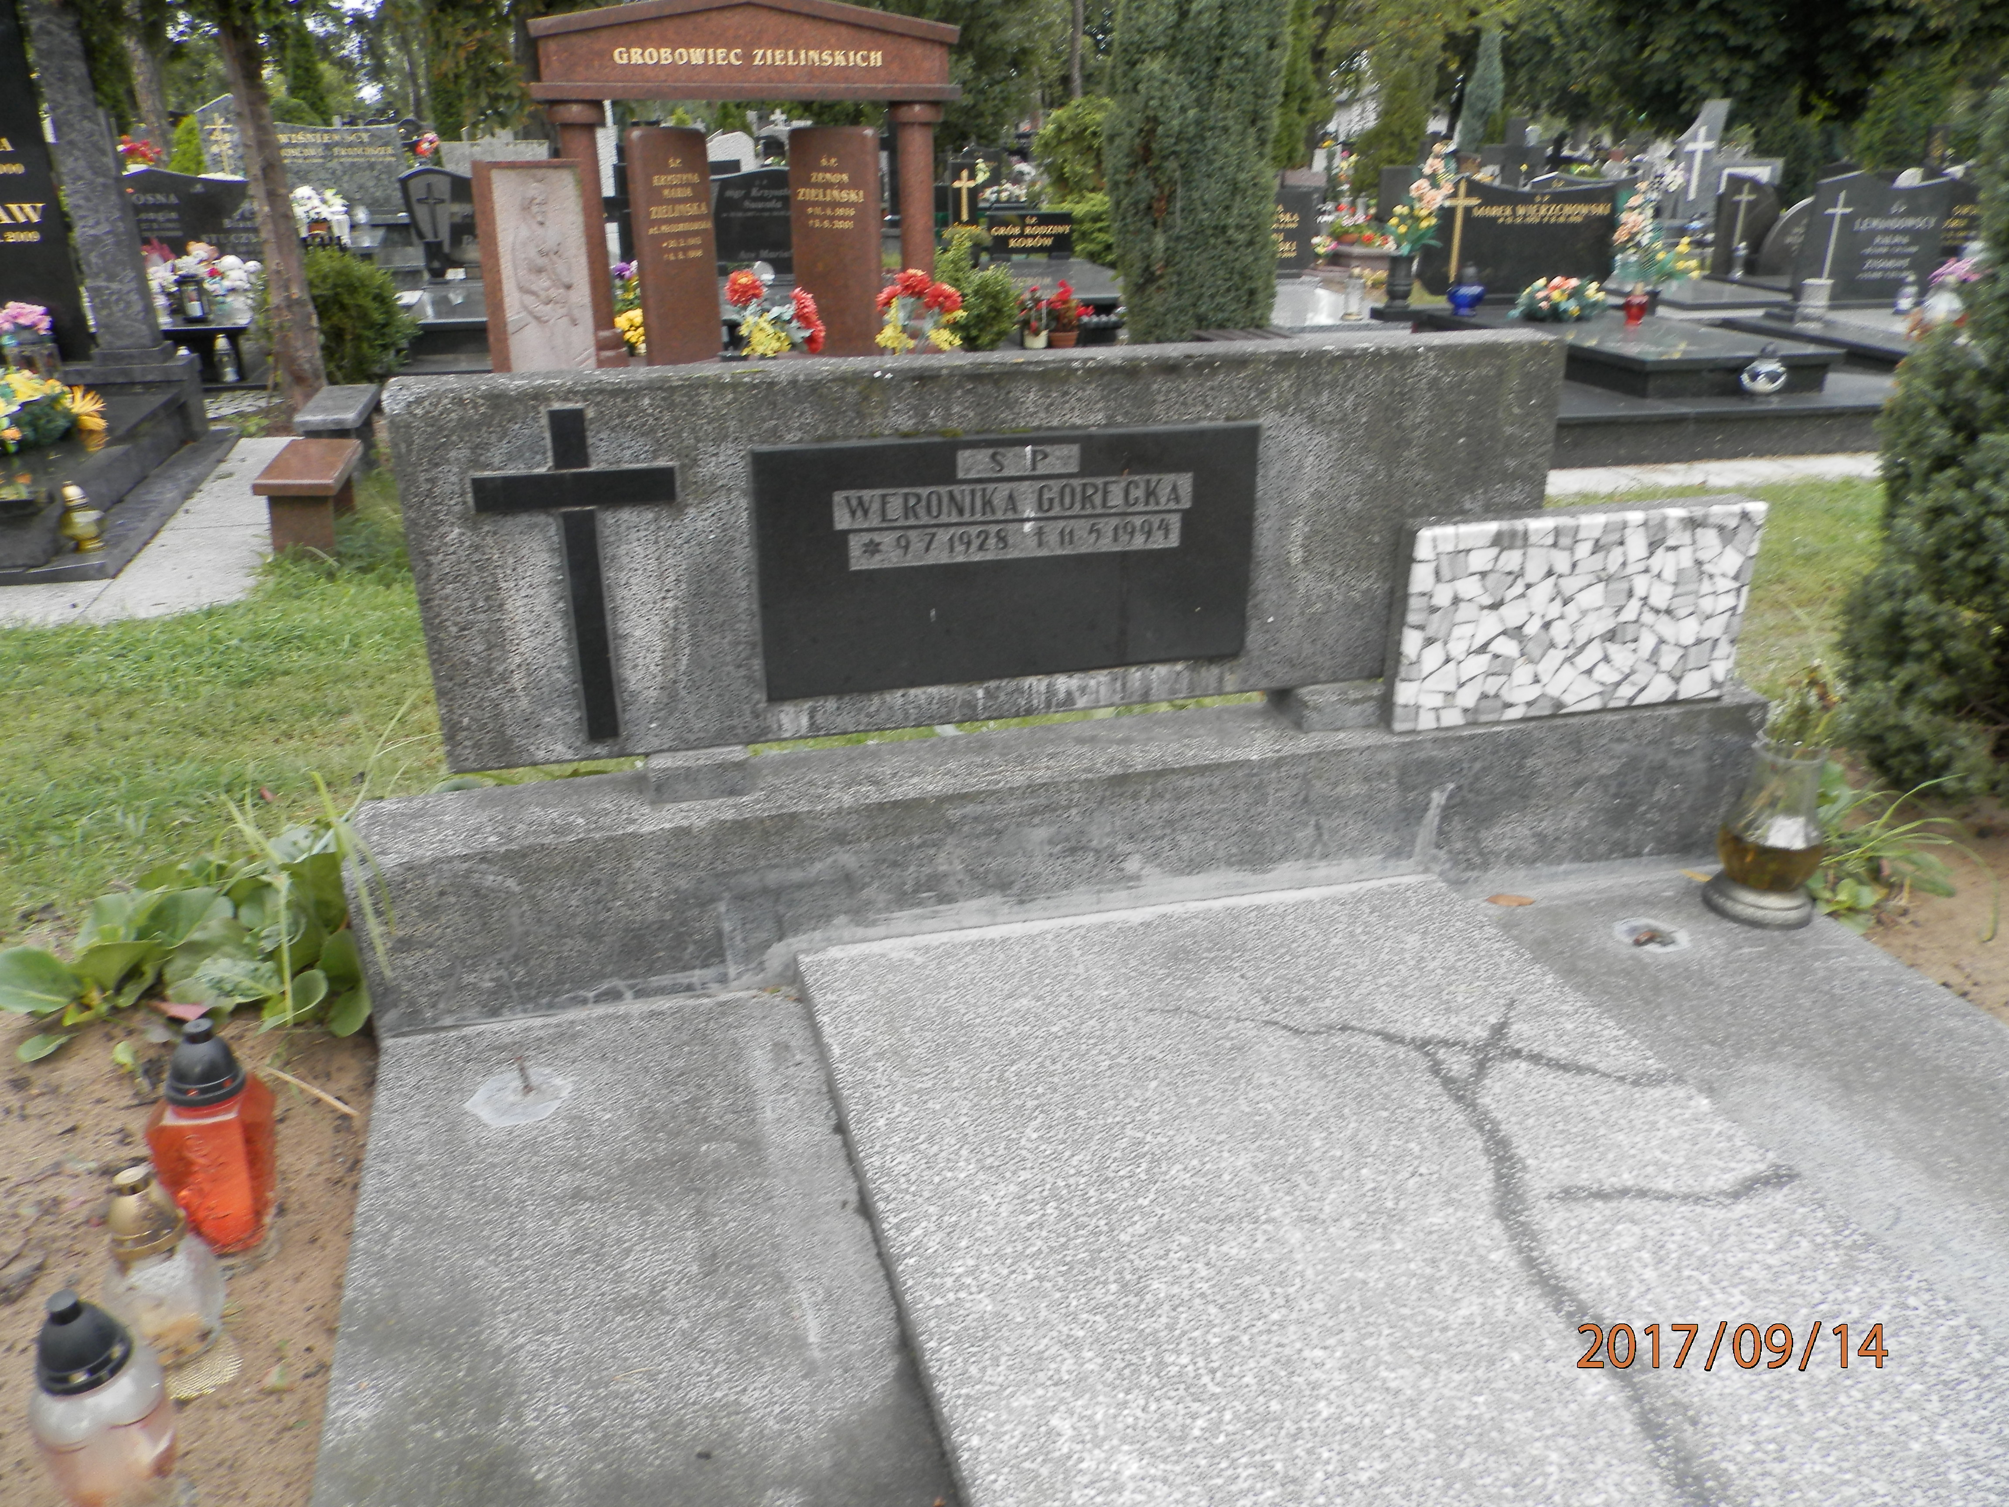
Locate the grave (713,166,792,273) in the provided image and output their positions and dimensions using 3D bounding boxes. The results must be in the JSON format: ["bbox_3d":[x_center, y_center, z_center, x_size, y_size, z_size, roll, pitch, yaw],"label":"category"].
[{"bbox_3d":[-1.827,-4.046,11.000,0.760,0.740,0.090,-6,24,-15],"label":"grave"}]

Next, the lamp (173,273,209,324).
[{"bbox_3d":[-4.418,-2.466,7.846,0.160,0.240,0.160,-6,24,-13],"label":"lamp"}]

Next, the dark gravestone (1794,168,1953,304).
[{"bbox_3d":[5.049,-3.011,8.474,0.952,0.735,0.090,-6,24,-13],"label":"dark gravestone"}]

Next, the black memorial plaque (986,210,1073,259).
[{"bbox_3d":[0.199,-3.867,10.800,0.650,0.300,0.060,-6,24,-15],"label":"black memorial plaque"}]

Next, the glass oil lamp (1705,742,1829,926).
[{"bbox_3d":[1.274,0.119,2.396,0.165,0.265,0.165,-6,24,-15],"label":"glass oil lamp"}]

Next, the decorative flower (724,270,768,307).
[{"bbox_3d":[-1.192,-2.149,6.700,0.180,0.160,0.150,-6,24,-15],"label":"decorative flower"}]

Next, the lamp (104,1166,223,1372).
[{"bbox_3d":[-0.811,0.491,1.395,0.112,0.207,0.112,-6,24,-14],"label":"lamp"}]

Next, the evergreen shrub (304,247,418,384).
[{"bbox_3d":[-3.668,-2.470,8.200,0.660,0.760,0.640,-6,24,-15],"label":"evergreen shrub"}]

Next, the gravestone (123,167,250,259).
[{"bbox_3d":[-5.343,-3.505,9.600,0.950,0.700,0.100,-6,24,-15],"label":"gravestone"}]

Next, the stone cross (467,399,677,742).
[{"bbox_3d":[-0.525,-0.215,1.828,0.241,0.427,0.015,-6,24,-14],"label":"stone cross"}]

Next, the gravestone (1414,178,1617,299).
[{"bbox_3d":[2.834,-2.874,8.095,1.182,0.659,0.090,-6,24,-13],"label":"gravestone"}]

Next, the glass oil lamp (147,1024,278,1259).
[{"bbox_3d":[-0.827,0.406,1.513,0.134,0.272,0.134,-6,24,-14],"label":"glass oil lamp"}]

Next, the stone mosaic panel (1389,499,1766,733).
[{"bbox_3d":[0.946,-0.231,2.421,0.640,0.345,0.055,-6,24,-15],"label":"stone mosaic panel"}]

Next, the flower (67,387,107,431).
[{"bbox_3d":[-3.414,-1.285,5.400,0.120,0.160,0.130,6,24,13],"label":"flower"}]

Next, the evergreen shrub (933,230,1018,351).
[{"bbox_3d":[-0.150,-2.389,7.500,0.450,0.620,0.440,0,23,0],"label":"evergreen shrub"}]

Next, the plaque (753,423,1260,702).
[{"bbox_3d":[0.017,-0.260,1.966,0.690,0.338,0.020,-6,24,-14],"label":"plaque"}]

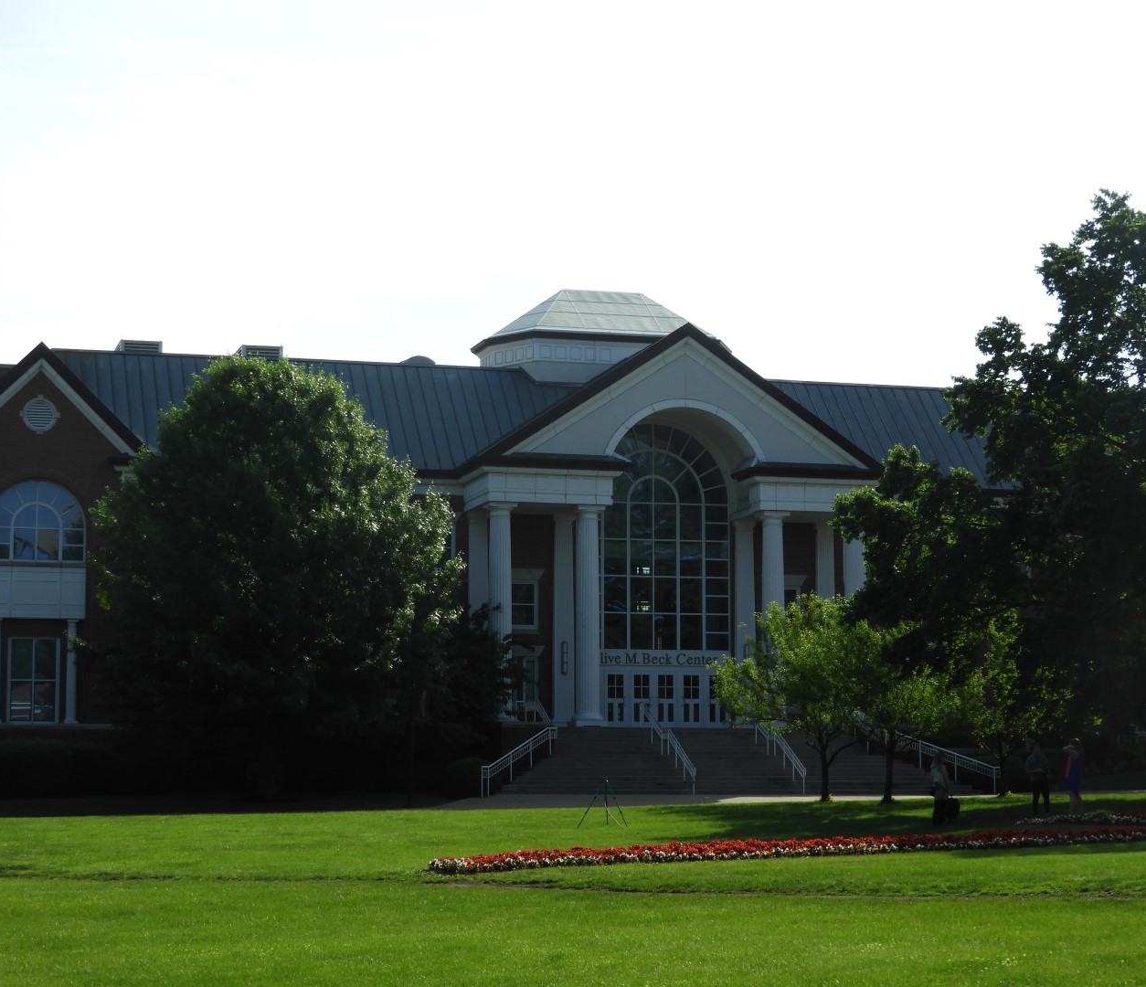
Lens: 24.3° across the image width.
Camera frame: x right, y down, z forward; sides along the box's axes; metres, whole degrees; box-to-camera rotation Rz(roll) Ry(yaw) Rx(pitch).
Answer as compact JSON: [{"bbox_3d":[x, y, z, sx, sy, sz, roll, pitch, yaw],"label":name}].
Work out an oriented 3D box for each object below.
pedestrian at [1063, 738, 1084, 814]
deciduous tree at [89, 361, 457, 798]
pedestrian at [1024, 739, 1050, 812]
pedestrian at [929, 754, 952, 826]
[{"bbox_3d":[11.271,6.384,59.964,0.500,1.712,0.480,1,-7,-7],"label":"pedestrian"},{"bbox_3d":[-9.470,2.569,85.256,11.900,14.105,11.500,0,-6,0],"label":"deciduous tree"},{"bbox_3d":[10.645,6.493,60.959,0.570,1.721,0.420,1,-7,-7],"label":"pedestrian"},{"bbox_3d":[8.277,6.673,59.931,0.500,1.622,0.500,1,-7,-11],"label":"pedestrian"}]

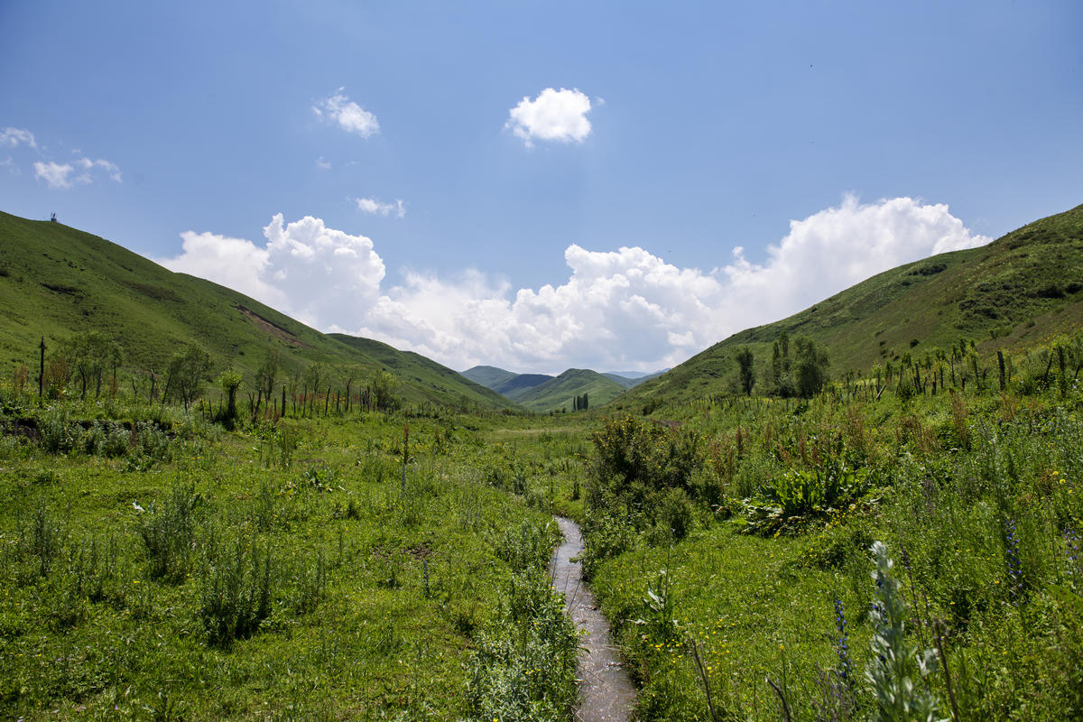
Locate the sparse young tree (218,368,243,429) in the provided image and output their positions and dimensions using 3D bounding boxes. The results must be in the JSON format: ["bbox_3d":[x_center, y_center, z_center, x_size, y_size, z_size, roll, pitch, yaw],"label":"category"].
[{"bbox_3d":[-11.014,1.323,25.500,0.893,2.104,0.893,0,-2,0],"label":"sparse young tree"}]

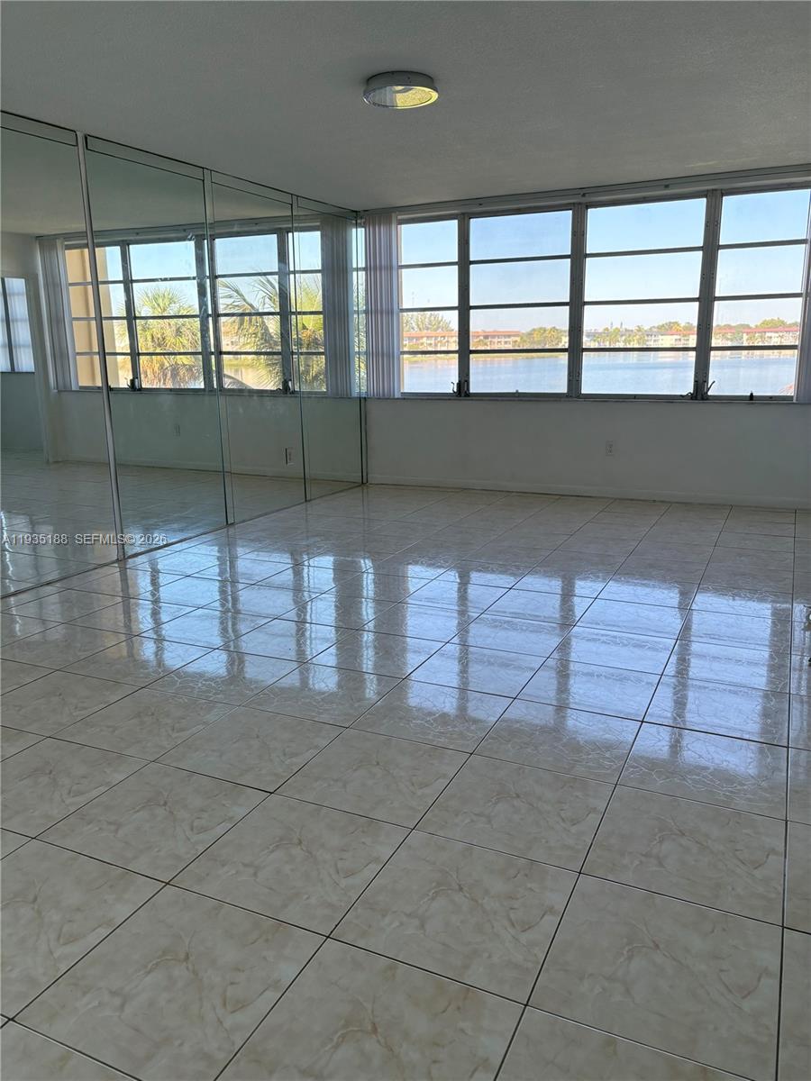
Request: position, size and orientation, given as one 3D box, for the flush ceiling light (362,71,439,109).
[{"bbox_3d":[-0.022,-2.072,3.740,0.347,0.065,0.347,-1,13,0],"label":"flush ceiling light"}]

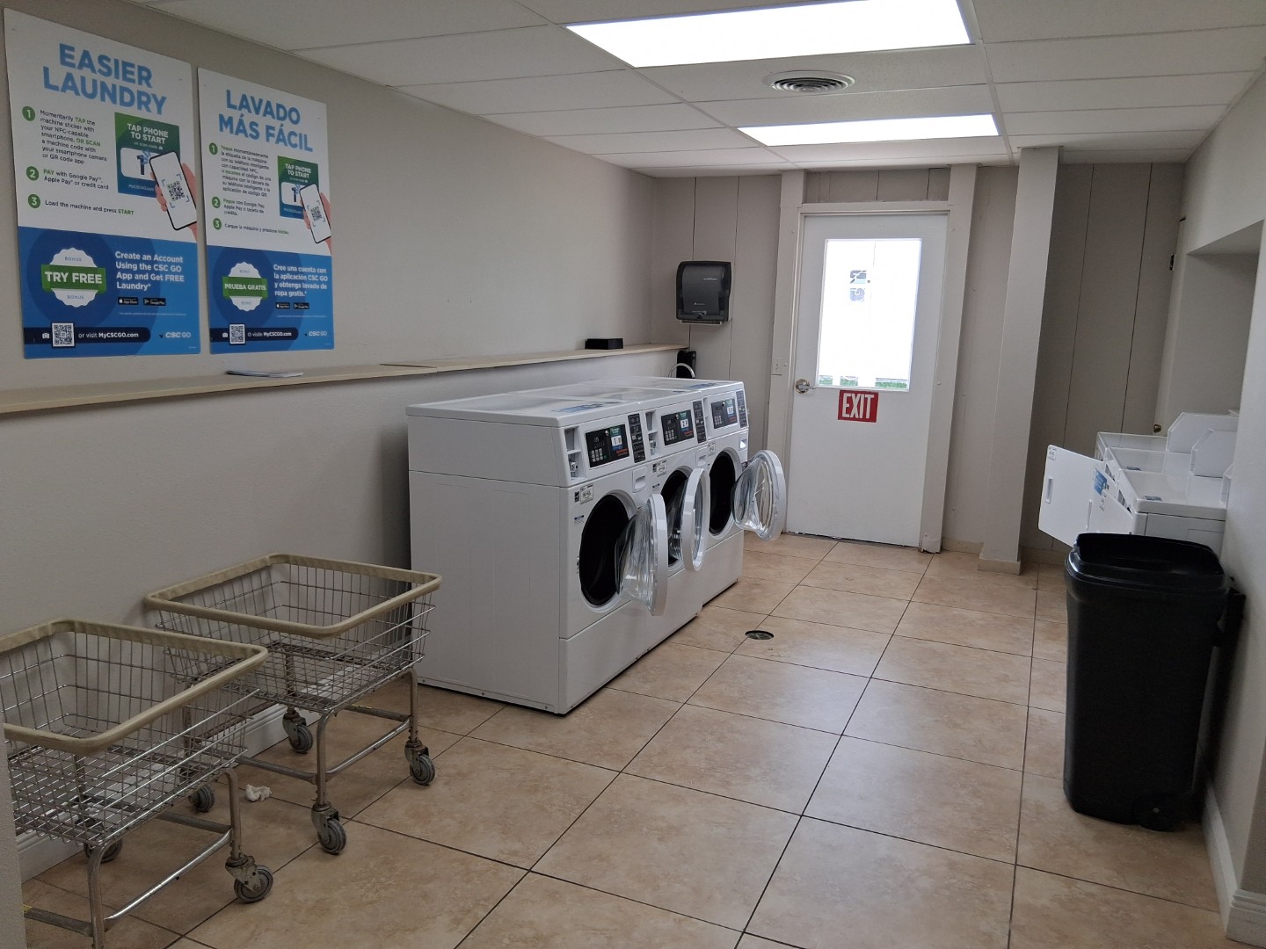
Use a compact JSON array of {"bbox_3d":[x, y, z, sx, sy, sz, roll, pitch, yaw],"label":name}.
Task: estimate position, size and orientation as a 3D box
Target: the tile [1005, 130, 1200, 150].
[{"bbox_3d":[2.356,-1.671,4.766,0.850,0.016,0.600,6,11,23],"label":"tile"}]

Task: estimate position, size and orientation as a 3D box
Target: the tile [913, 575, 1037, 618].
[{"bbox_3d":[1.889,0.661,5.237,0.603,0.010,0.603,6,11,23],"label":"tile"}]

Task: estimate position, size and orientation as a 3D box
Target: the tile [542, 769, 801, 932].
[{"bbox_3d":[0.117,1.053,2.719,0.600,0.010,0.600,6,11,23],"label":"tile"}]

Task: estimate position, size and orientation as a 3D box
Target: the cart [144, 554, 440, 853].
[{"bbox_3d":[-0.985,0.653,2.838,0.660,0.655,0.540,6,11,23],"label":"cart"}]

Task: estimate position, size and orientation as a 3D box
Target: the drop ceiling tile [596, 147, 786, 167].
[{"bbox_3d":[0.352,-1.891,5.676,1.057,0.016,0.605,6,11,23],"label":"drop ceiling tile"}]

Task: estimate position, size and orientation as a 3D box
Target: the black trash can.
[{"bbox_3d":[1.572,0.629,2.988,0.450,0.820,0.460,6,11,23],"label":"black trash can"}]

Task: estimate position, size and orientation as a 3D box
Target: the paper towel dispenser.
[{"bbox_3d":[0.462,-1.209,6.344,0.320,0.410,0.220,6,11,23],"label":"paper towel dispenser"}]

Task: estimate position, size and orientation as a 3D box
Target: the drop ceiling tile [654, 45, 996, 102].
[{"bbox_3d":[0.679,-1.510,3.582,1.209,0.016,0.600,6,11,23],"label":"drop ceiling tile"}]

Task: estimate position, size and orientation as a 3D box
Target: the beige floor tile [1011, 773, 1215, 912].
[{"bbox_3d":[1.417,1.082,2.846,0.479,0.010,0.603,6,11,23],"label":"beige floor tile"}]

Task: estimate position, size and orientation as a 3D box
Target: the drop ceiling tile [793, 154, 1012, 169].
[{"bbox_3d":[1.580,-1.844,5.627,1.200,0.016,0.440,6,11,23],"label":"drop ceiling tile"}]

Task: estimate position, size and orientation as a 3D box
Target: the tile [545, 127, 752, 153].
[{"bbox_3d":[0.108,-1.796,5.120,1.057,0.016,0.605,6,11,23],"label":"tile"}]

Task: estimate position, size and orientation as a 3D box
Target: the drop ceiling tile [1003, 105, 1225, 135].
[{"bbox_3d":[2.117,-1.580,4.244,0.870,0.016,0.600,6,11,23],"label":"drop ceiling tile"}]

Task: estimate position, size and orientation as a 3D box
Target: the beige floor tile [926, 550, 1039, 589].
[{"bbox_3d":[2.132,0.568,5.781,0.603,0.010,0.603,6,11,23],"label":"beige floor tile"}]

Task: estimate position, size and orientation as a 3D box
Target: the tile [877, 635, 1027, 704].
[{"bbox_3d":[1.392,0.842,4.118,0.600,0.010,0.600,6,11,23],"label":"tile"}]

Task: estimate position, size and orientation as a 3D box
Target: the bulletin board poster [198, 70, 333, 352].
[{"bbox_3d":[-1.282,-0.897,3.385,0.012,0.914,0.606,6,11,23],"label":"bulletin board poster"}]

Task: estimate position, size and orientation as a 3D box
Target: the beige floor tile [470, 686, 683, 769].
[{"bbox_3d":[-0.193,0.904,3.498,0.600,0.010,0.600,6,11,23],"label":"beige floor tile"}]

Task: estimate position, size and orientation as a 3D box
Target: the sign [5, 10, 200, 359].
[{"bbox_3d":[-1.551,-0.813,2.840,0.010,0.914,0.610,6,11,23],"label":"sign"}]

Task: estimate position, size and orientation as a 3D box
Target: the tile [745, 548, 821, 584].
[{"bbox_3d":[0.764,0.542,5.640,0.594,0.010,0.594,6,11,23],"label":"tile"}]

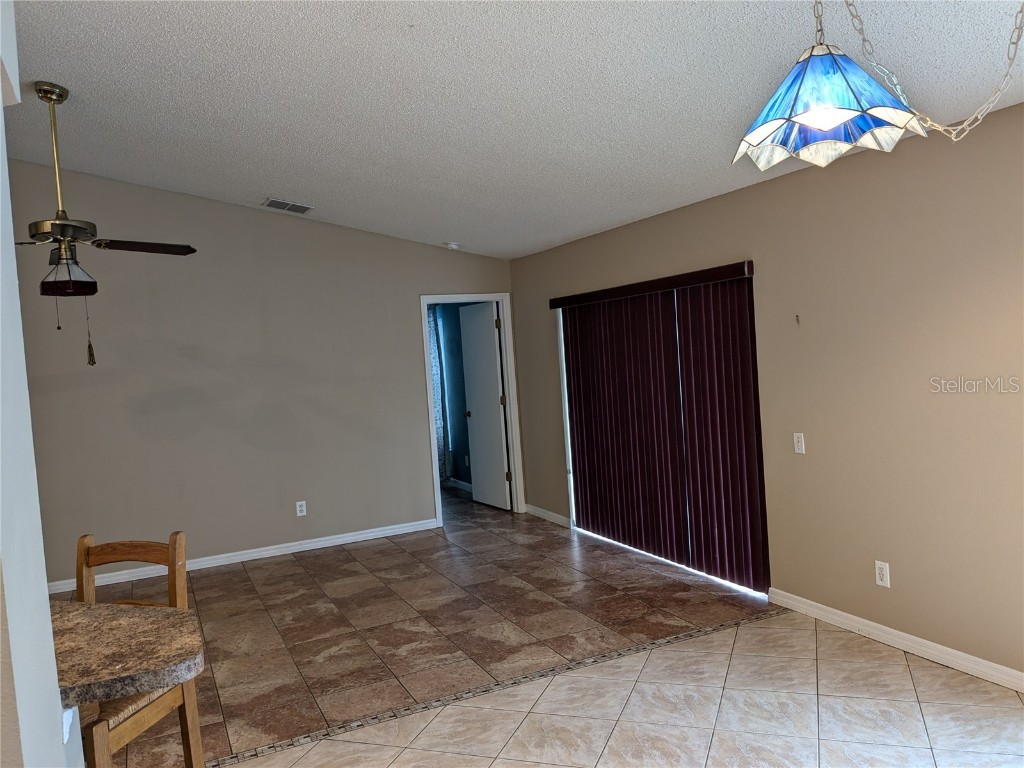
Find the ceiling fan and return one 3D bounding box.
[{"bbox_3d":[-2.414,-1.024,4.270,1.320,1.110,1.320,-5,3,-32],"label":"ceiling fan"}]

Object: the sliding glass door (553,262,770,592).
[{"bbox_3d":[0.946,0.269,5.763,0.120,1.965,2.450,-5,3,-25],"label":"sliding glass door"}]

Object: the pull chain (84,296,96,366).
[{"bbox_3d":[-2.318,-0.288,4.383,0.042,0.375,0.042,-5,3,-28],"label":"pull chain"}]

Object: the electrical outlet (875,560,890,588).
[{"bbox_3d":[1.838,0.946,3.969,0.009,0.118,0.076,-5,3,-25],"label":"electrical outlet"}]

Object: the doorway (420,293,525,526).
[{"bbox_3d":[-0.370,0.224,7.530,0.896,2.127,0.140,-5,3,-25],"label":"doorway"}]

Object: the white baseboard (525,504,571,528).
[{"bbox_3d":[0.321,1.211,7.302,0.014,0.083,0.860,-5,3,-25],"label":"white baseboard"}]

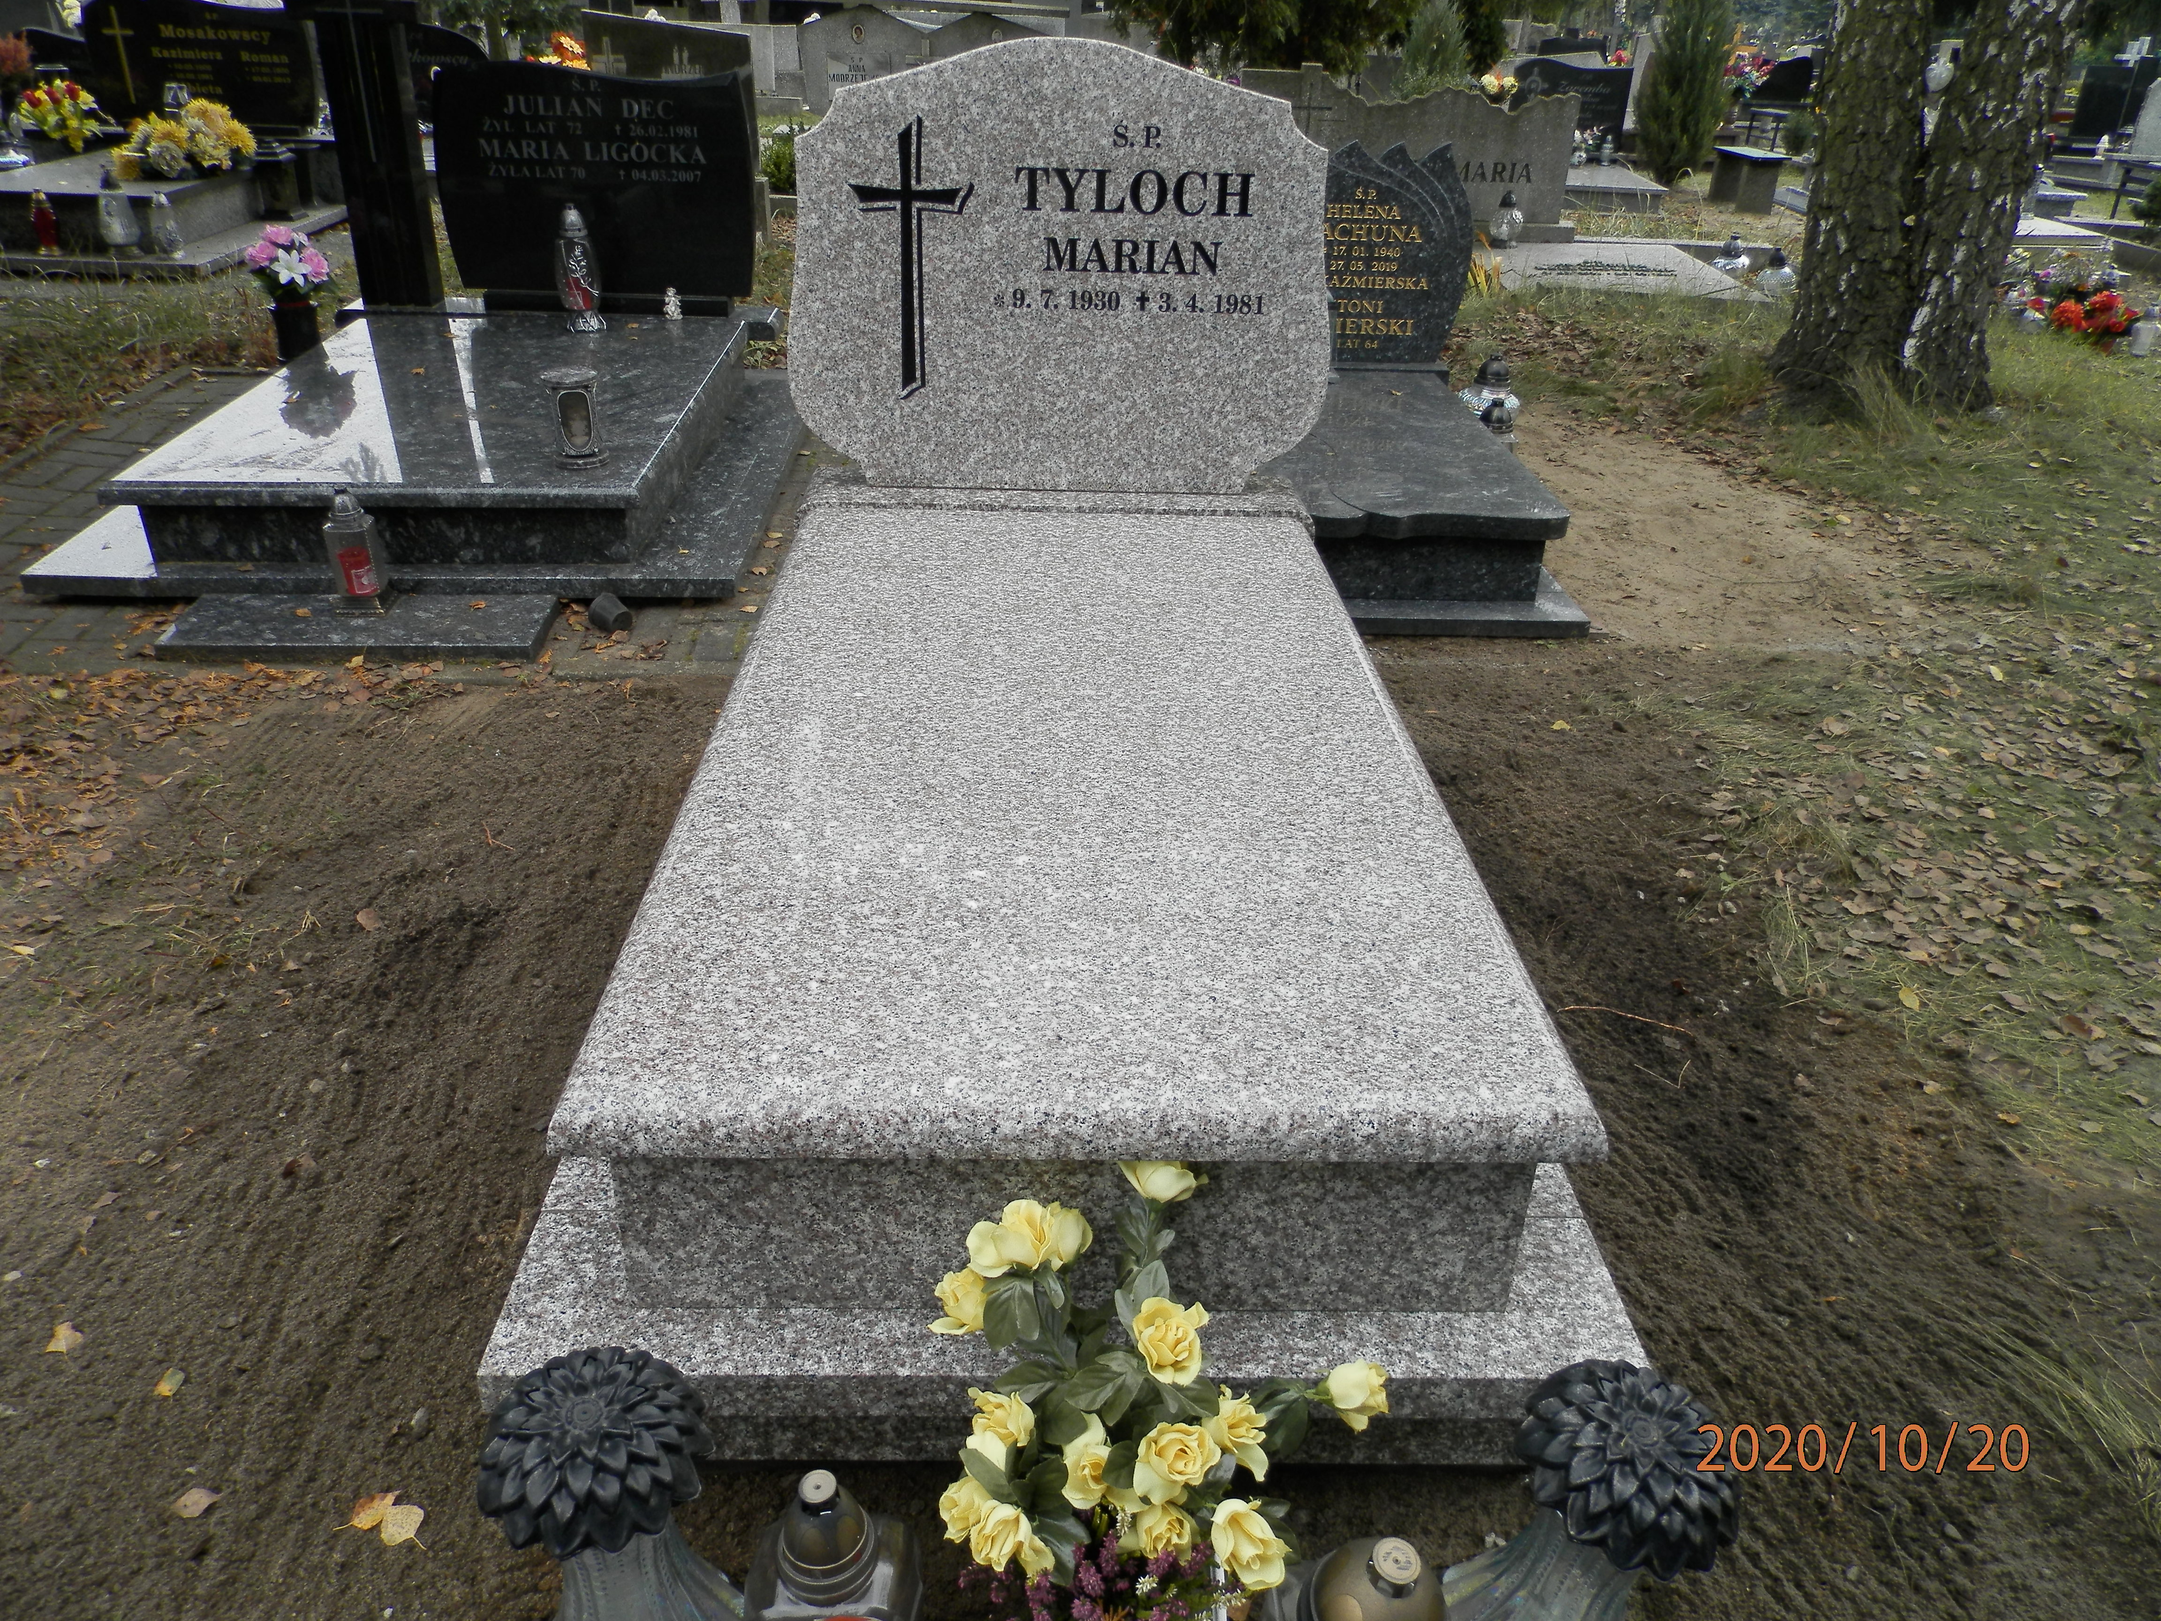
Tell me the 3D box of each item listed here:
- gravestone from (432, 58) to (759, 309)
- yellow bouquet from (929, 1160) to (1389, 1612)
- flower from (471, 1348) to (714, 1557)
[{"bbox_3d":[-1.433,-1.878,4.677,0.910,0.654,0.080,1,27,-2],"label":"gravestone"},{"bbox_3d":[0.065,0.529,1.407,0.380,0.290,0.310,0,29,-3],"label":"yellow bouquet"},{"bbox_3d":[-0.294,0.393,0.968,0.140,0.070,0.140,1,28,-2],"label":"flower"}]

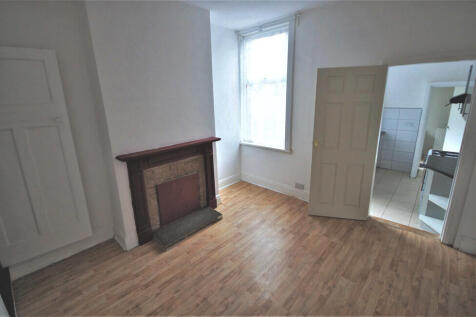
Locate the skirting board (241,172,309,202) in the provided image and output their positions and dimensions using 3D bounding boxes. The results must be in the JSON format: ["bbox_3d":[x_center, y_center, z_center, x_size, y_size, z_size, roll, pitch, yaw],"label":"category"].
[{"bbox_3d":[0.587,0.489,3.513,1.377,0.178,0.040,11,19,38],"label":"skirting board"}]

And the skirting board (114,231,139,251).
[{"bbox_3d":[-1.348,0.949,2.375,0.321,0.140,0.137,11,19,38],"label":"skirting board"}]

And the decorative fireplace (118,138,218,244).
[{"bbox_3d":[-0.766,0.361,2.591,1.283,1.080,0.190,-14,20,-38],"label":"decorative fireplace"}]

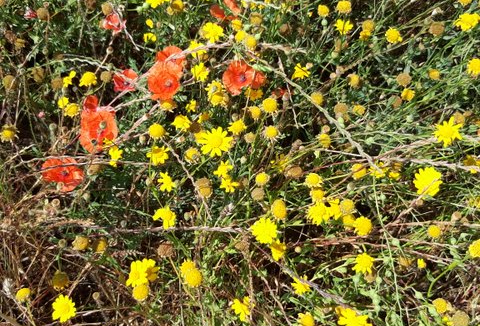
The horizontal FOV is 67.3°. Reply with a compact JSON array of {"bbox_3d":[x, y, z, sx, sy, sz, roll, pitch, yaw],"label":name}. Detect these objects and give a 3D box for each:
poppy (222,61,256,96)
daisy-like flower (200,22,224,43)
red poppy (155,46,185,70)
[{"bbox_3d":[-0.001,-0.145,0.621,0.059,0.026,0.059,4,74,-14],"label":"poppy"},{"bbox_3d":[-0.051,-0.242,0.670,0.043,0.018,0.043,0,57,0],"label":"daisy-like flower"},{"bbox_3d":[-0.125,-0.182,0.640,0.055,0.030,0.055,0,57,0],"label":"red poppy"}]

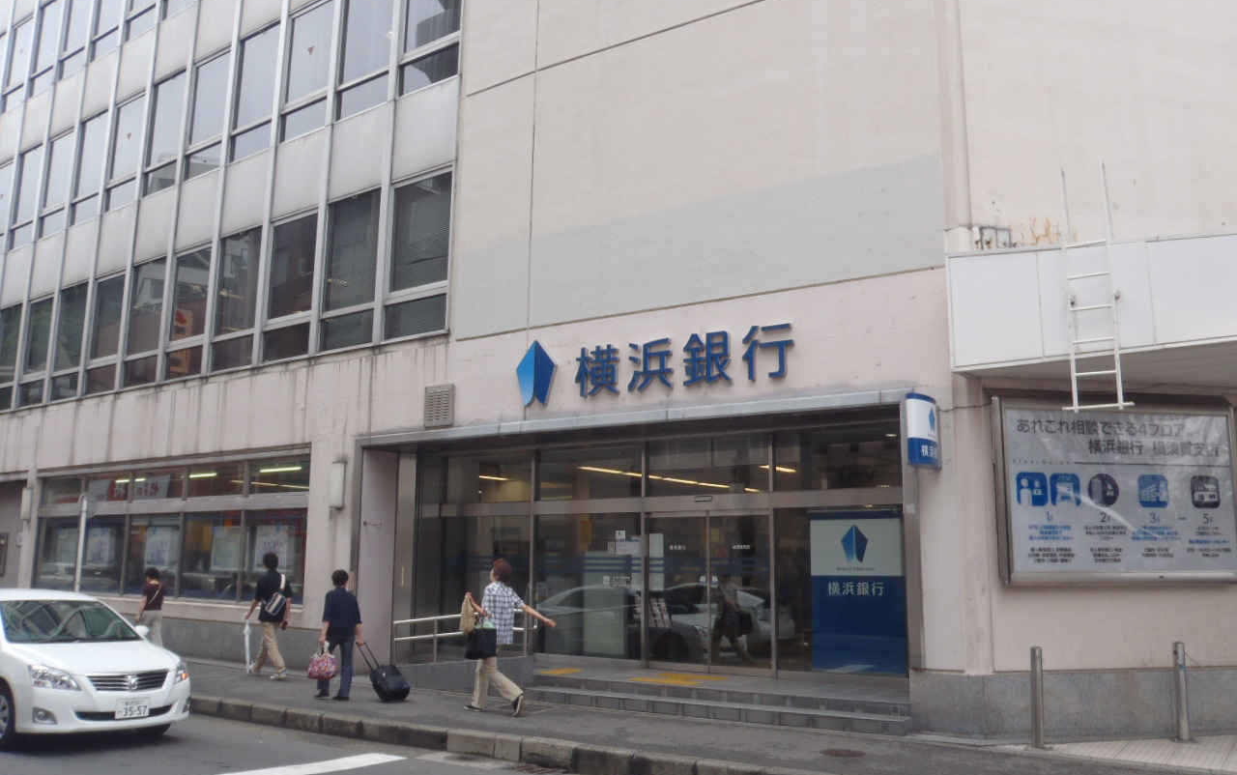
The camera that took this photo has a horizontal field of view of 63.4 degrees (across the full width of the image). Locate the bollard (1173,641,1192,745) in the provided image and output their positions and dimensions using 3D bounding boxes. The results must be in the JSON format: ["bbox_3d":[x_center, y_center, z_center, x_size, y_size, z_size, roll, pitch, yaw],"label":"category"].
[{"bbox_3d":[5.155,2.773,9.150,0.108,0.865,0.108,1,-11,0],"label":"bollard"}]

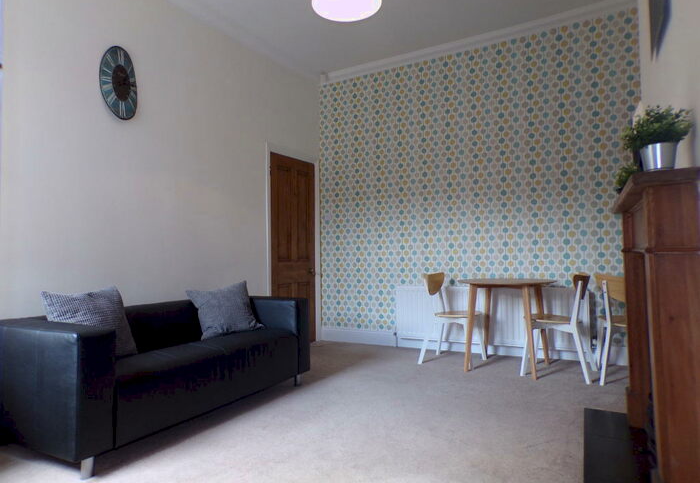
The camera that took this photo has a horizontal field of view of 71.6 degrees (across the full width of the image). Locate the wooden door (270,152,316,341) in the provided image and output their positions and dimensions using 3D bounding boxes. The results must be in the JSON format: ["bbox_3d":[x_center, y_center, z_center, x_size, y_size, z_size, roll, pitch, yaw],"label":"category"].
[{"bbox_3d":[-0.637,0.119,5.488,0.050,2.120,0.760,-3,-3,31],"label":"wooden door"}]

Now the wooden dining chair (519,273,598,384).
[{"bbox_3d":[1.696,0.670,3.956,0.510,0.800,0.460,-3,-3,31],"label":"wooden dining chair"}]

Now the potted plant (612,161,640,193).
[{"bbox_3d":[1.561,-0.335,2.719,0.210,0.230,0.210,-2,-3,26],"label":"potted plant"}]

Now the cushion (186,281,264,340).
[{"bbox_3d":[-0.922,0.502,3.580,0.470,0.430,0.140,1,-28,-38],"label":"cushion"}]

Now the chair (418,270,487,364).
[{"bbox_3d":[0.946,0.706,4.464,0.510,0.800,0.460,-3,-3,31],"label":"chair"}]

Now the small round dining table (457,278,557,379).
[{"bbox_3d":[1.358,0.717,4.216,0.870,0.740,0.870,-3,-3,31],"label":"small round dining table"}]

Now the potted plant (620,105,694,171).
[{"bbox_3d":[1.138,-0.366,1.806,0.240,0.245,0.240,-2,-3,26],"label":"potted plant"}]

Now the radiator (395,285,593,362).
[{"bbox_3d":[1.319,0.734,4.735,1.864,0.560,0.100,-3,-3,31],"label":"radiator"}]

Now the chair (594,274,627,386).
[{"bbox_3d":[2.126,0.649,3.663,0.460,0.800,0.510,-2,-3,26],"label":"chair"}]

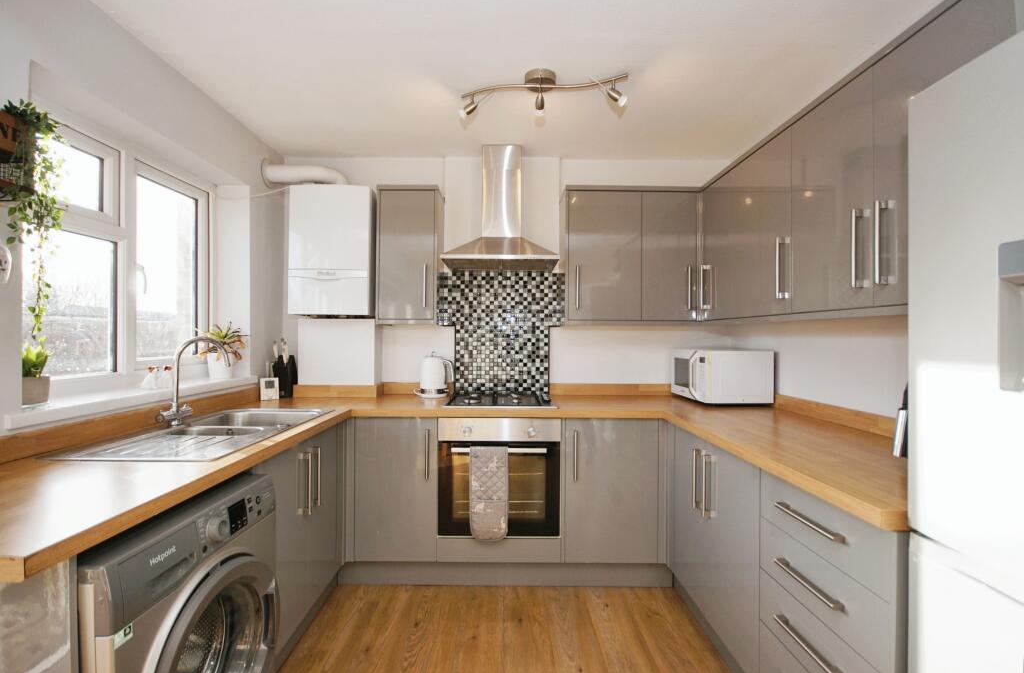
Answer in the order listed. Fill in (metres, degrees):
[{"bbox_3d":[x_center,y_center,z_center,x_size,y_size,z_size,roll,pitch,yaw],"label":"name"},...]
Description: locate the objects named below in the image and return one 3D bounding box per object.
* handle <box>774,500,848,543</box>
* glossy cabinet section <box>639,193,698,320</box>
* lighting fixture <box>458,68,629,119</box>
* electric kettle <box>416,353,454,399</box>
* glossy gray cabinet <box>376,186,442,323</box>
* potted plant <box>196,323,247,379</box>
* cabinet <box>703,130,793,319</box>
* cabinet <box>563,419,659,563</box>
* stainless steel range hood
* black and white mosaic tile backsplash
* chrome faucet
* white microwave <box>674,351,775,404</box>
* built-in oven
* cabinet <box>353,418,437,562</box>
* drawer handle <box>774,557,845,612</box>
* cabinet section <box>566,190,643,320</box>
[{"bbox_3d":[0.756,0.469,1.090,0.036,0.016,0.225,0,0,-1],"label":"handle"},{"bbox_3d":[0.861,-0.437,2.488,0.305,0.709,0.315,0,0,0],"label":"glossy cabinet section"},{"bbox_3d":[0.124,-1.020,1.815,0.710,0.150,0.160,0,0,7],"label":"lighting fixture"},{"bbox_3d":[-0.444,0.222,2.455,0.215,0.255,0.170,0,0,-3],"label":"electric kettle"},{"bbox_3d":[-0.573,-0.446,2.475,0.312,0.750,0.330,0,0,0],"label":"glossy gray cabinet"},{"bbox_3d":[-1.485,0.075,2.190,0.230,0.290,0.230,0,0,0],"label":"potted plant"},{"bbox_3d":[1.207,-0.436,1.965,0.310,0.720,0.700,0,0,-1],"label":"cabinet"},{"bbox_3d":[0.476,0.744,2.360,0.460,0.715,0.580,0,0,-1],"label":"cabinet"},{"bbox_3d":[-0.060,-0.752,2.400,0.600,0.715,0.480,0,0,0],"label":"stainless steel range hood"},{"bbox_3d":[-0.060,-0.028,2.630,0.735,0.770,0.015,0,0,0],"label":"black and white mosaic tile backsplash"},{"bbox_3d":[-1.200,0.170,1.645,0.240,0.340,0.170,0,0,-1],"label":"chrome faucet"},{"bbox_3d":[1.170,0.213,2.410,0.375,0.275,0.440,0,0,2],"label":"white microwave"},{"bbox_3d":[-0.061,0.690,2.345,0.600,0.595,0.560,0,0,0],"label":"built-in oven"},{"bbox_3d":[-0.567,0.746,2.365,0.405,0.715,0.580,0,0,0],"label":"cabinet"},{"bbox_3d":[0.736,0.609,1.067,0.034,0.016,0.216,0,0,0],"label":"drawer handle"},{"bbox_3d":[0.505,-0.439,2.485,0.408,0.709,0.315,0,0,0],"label":"cabinet section"}]

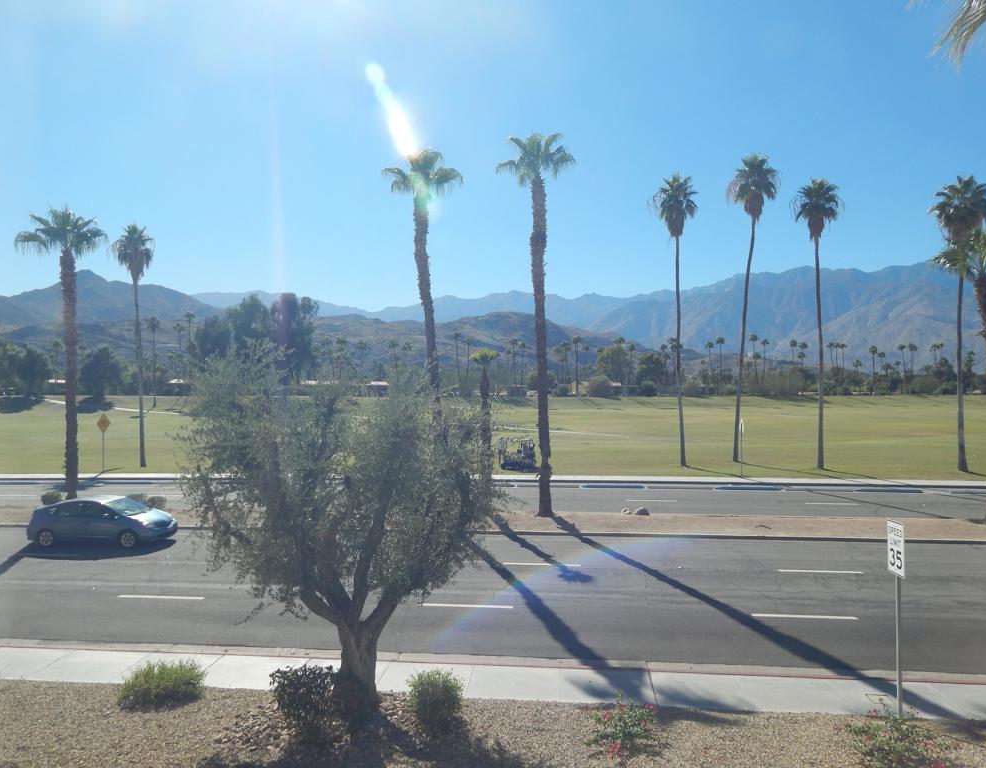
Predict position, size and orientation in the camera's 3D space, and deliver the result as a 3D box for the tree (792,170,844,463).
[{"bbox_3d":[18.075,-3.359,37.900,2.850,16.200,2.850,0,0,6],"label":"tree"}]

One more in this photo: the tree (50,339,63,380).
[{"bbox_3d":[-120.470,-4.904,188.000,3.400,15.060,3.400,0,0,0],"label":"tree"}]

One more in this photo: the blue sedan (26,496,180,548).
[{"bbox_3d":[-12.455,4.313,21.882,4.450,1.490,1.730,0,0,6],"label":"blue sedan"}]

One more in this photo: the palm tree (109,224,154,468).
[{"bbox_3d":[-21.966,-2.312,41.400,2.700,14.800,2.700,-1,0,0],"label":"palm tree"}]

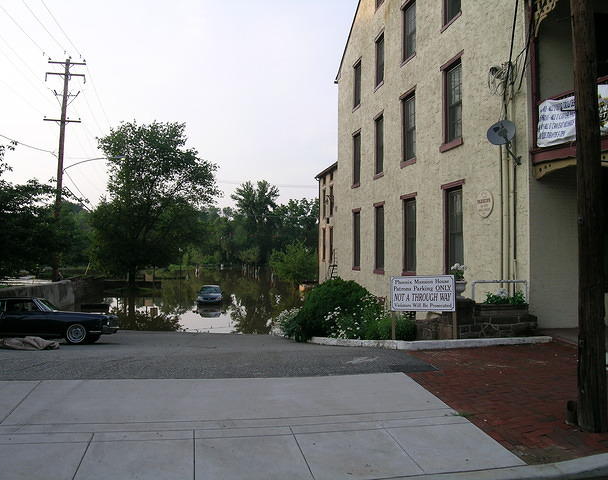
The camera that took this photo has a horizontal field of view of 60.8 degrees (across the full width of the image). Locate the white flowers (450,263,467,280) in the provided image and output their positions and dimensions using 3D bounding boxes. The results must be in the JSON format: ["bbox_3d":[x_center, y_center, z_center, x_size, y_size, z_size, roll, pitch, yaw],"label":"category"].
[{"bbox_3d":[2.984,0.608,10.000,0.330,0.350,0.330,0,-1,0],"label":"white flowers"}]

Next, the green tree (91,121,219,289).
[{"bbox_3d":[-13.573,-3.223,47.000,11.600,15.200,11.000,0,-1,0],"label":"green tree"}]

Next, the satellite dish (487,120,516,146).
[{"bbox_3d":[3.929,-2.119,10.300,0.590,0.530,0.360,0,-1,21],"label":"satellite dish"}]

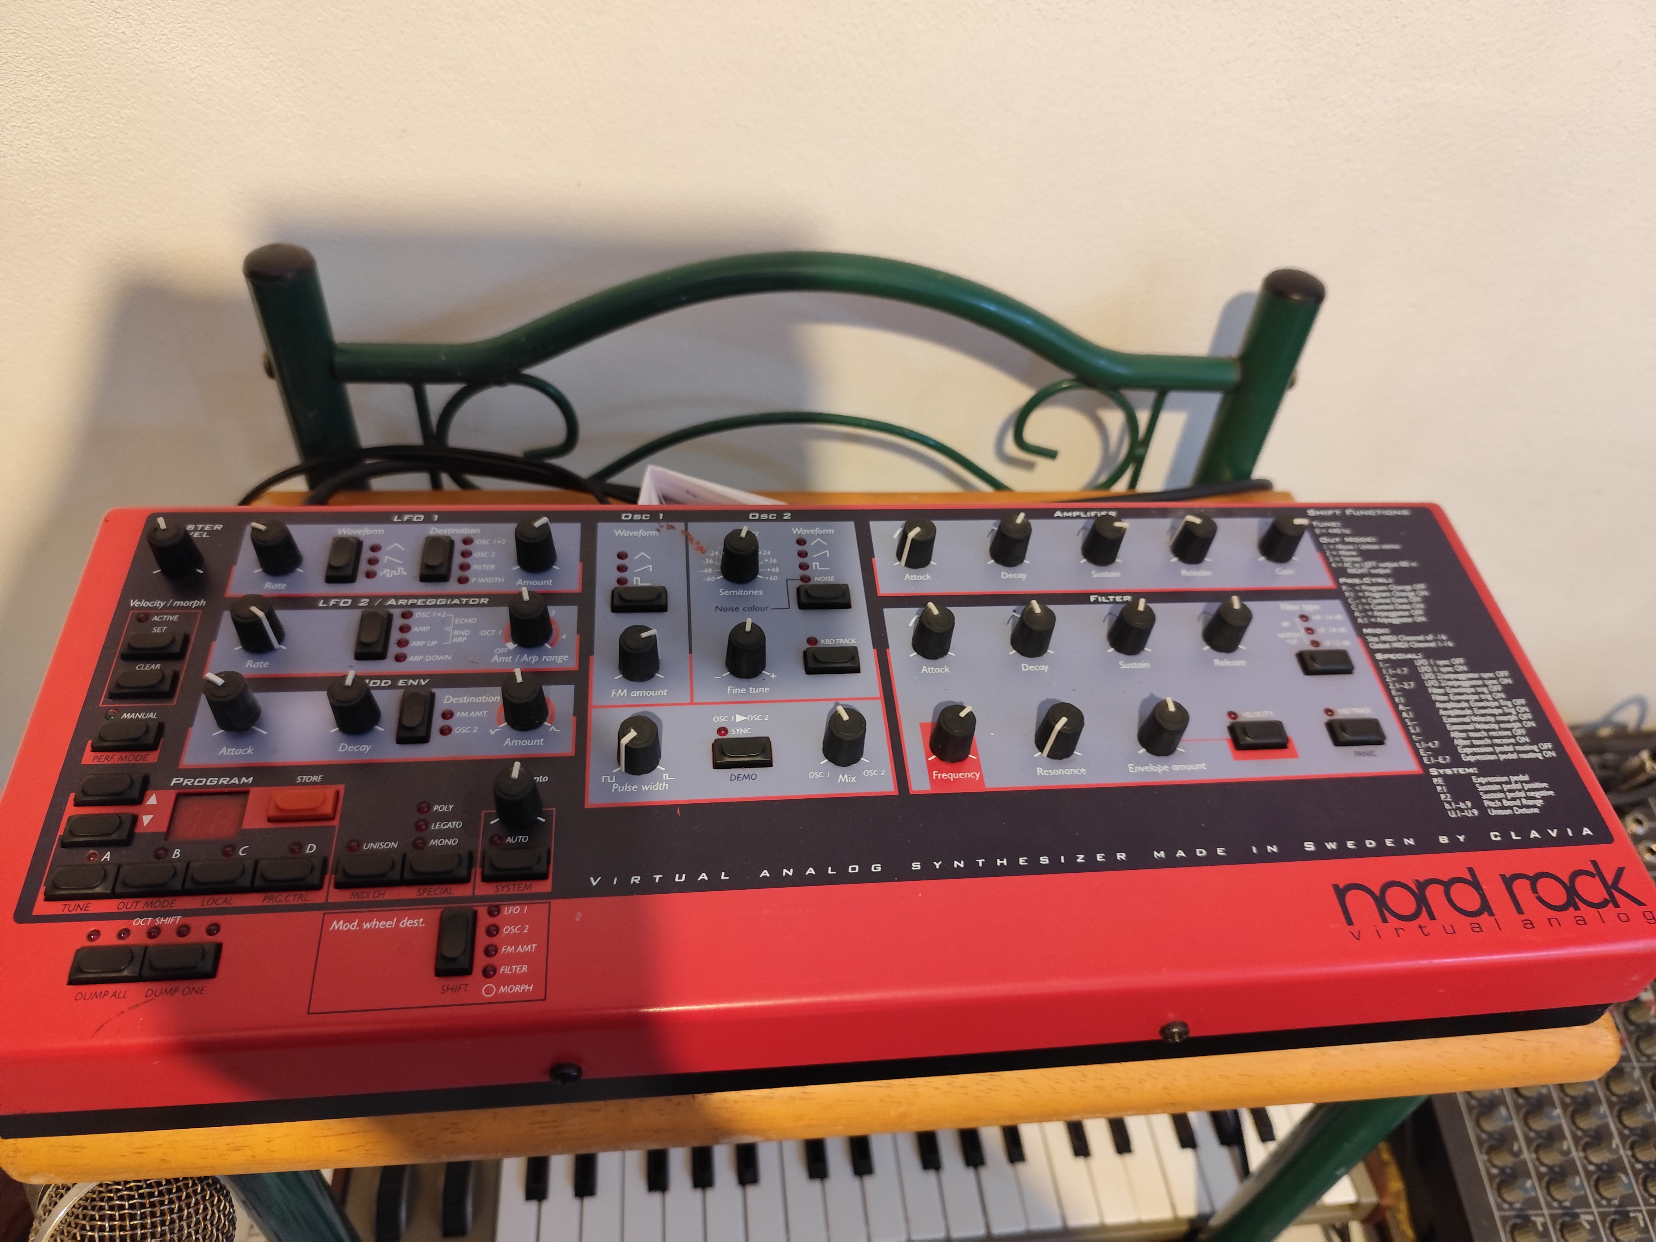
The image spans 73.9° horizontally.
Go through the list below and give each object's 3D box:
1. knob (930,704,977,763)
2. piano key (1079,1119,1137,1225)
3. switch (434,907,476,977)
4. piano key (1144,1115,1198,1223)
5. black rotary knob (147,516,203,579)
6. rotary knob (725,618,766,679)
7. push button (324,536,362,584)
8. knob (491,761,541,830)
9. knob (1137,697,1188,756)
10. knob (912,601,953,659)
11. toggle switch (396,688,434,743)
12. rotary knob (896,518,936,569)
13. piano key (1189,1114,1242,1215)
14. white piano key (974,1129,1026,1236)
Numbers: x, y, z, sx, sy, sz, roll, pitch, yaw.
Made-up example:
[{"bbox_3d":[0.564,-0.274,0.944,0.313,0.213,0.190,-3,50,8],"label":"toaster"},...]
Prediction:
[{"bbox_3d":[0.036,0.032,0.313,0.012,0.014,0.012,4,54,-5],"label":"knob"},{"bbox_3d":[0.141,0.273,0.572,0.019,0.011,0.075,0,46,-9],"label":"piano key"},{"bbox_3d":[-0.089,0.076,0.262,0.008,0.004,0.016,-1,55,-8],"label":"switch"},{"bbox_3d":[0.179,0.270,0.581,0.019,0.012,0.083,0,46,-8],"label":"piano key"},{"bbox_3d":[-0.186,-0.021,0.313,0.012,0.013,0.012,-24,61,-22],"label":"black rotary knob"},{"bbox_3d":[-0.023,0.008,0.313,0.012,0.013,0.012,5,54,-4],"label":"rotary knob"},{"bbox_3d":[-0.146,-0.019,0.332,0.009,0.004,0.016,-1,55,-8],"label":"push button"},{"bbox_3d":[-0.080,0.044,0.280,0.012,0.013,0.012,4,54,-5],"label":"knob"},{"bbox_3d":[0.099,0.031,0.322,0.012,0.014,0.012,1,54,-6],"label":"knob"},{"bbox_3d":[0.032,0.003,0.324,0.012,0.013,0.012,3,54,-5],"label":"knob"},{"bbox_3d":[-0.111,0.025,0.295,0.008,0.004,0.016,-1,55,-8],"label":"toggle switch"},{"bbox_3d":[0.028,-0.025,0.344,0.012,0.013,0.012,3,54,-5],"label":"rotary knob"},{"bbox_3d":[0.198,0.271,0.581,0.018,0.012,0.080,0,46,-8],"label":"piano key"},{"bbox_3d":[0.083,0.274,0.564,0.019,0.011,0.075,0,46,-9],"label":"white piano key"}]

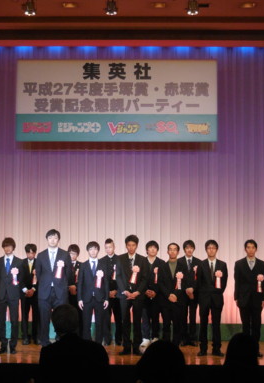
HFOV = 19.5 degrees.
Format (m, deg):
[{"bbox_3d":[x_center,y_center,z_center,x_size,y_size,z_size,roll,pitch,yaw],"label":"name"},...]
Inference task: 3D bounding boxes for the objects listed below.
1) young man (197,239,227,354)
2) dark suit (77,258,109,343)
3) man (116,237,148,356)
[{"bbox_3d":[1.183,1.576,11.424,0.457,1.701,0.310,0,-5,0],"label":"young man"},{"bbox_3d":[-0.568,1.701,11.612,0.478,1.412,0.280,0,-5,0],"label":"dark suit"},{"bbox_3d":[0.011,1.545,11.550,0.492,1.774,0.310,0,-5,0],"label":"man"}]

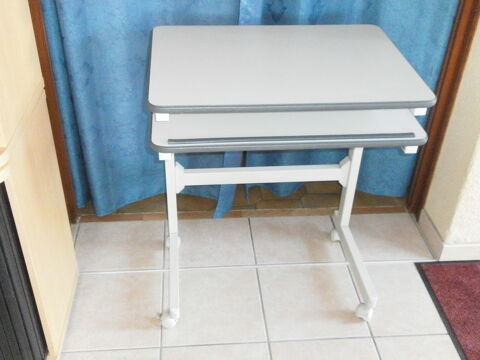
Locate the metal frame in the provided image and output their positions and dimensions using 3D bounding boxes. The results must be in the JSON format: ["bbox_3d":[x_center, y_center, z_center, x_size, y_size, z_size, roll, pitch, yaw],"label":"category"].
[{"bbox_3d":[0.086,0.047,1.681,0.669,0.689,0.487,-2,36,-6],"label":"metal frame"}]

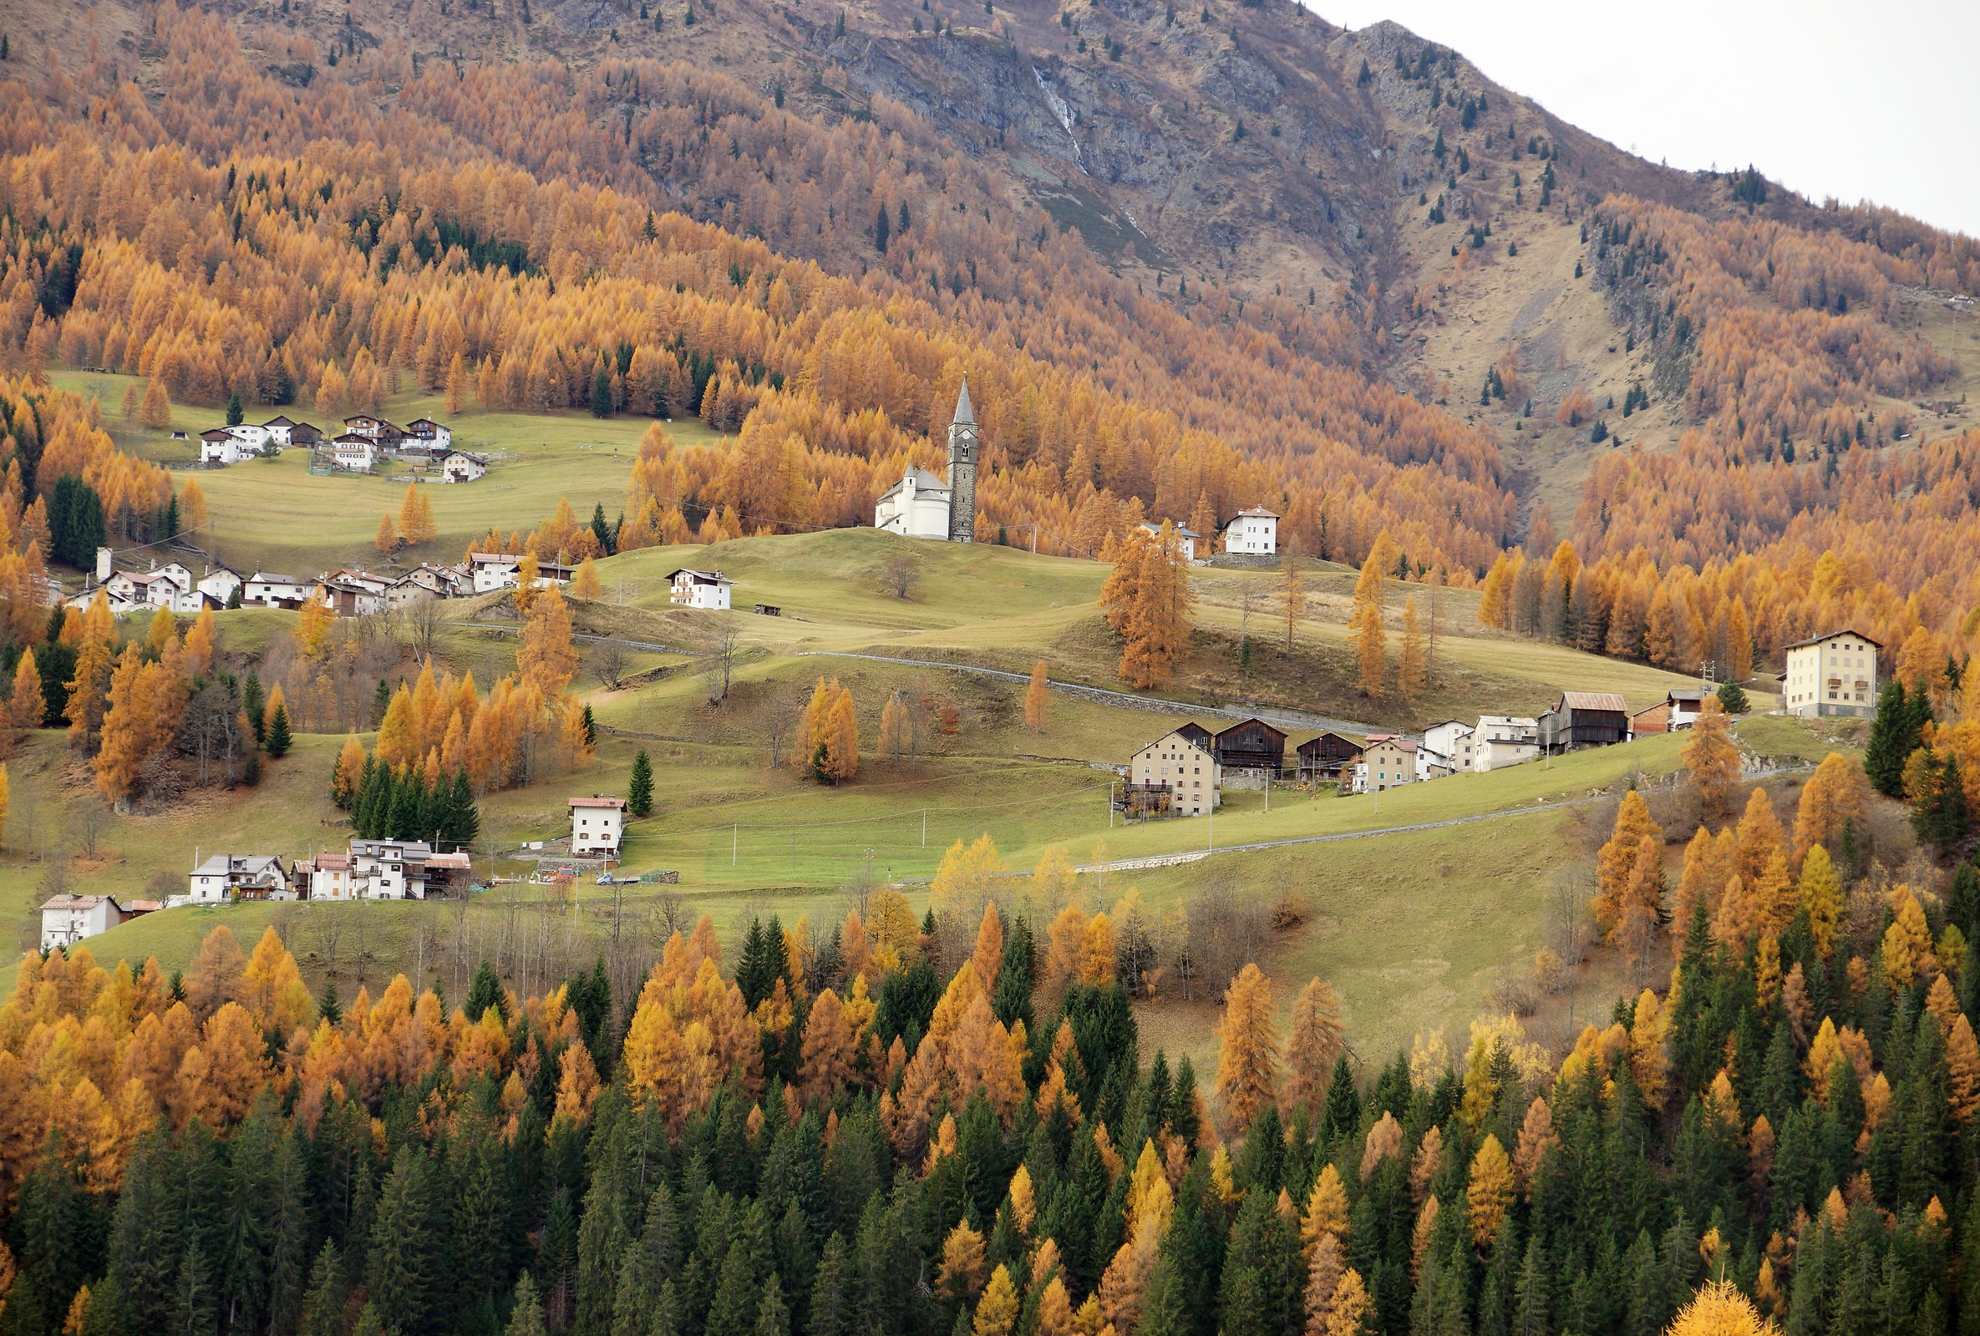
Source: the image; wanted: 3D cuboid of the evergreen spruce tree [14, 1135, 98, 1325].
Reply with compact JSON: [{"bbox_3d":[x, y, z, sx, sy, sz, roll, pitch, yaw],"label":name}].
[{"bbox_3d":[-131.250,78.890,820.000,10.230,28.570,10.230,2,-5,0],"label":"evergreen spruce tree"}]

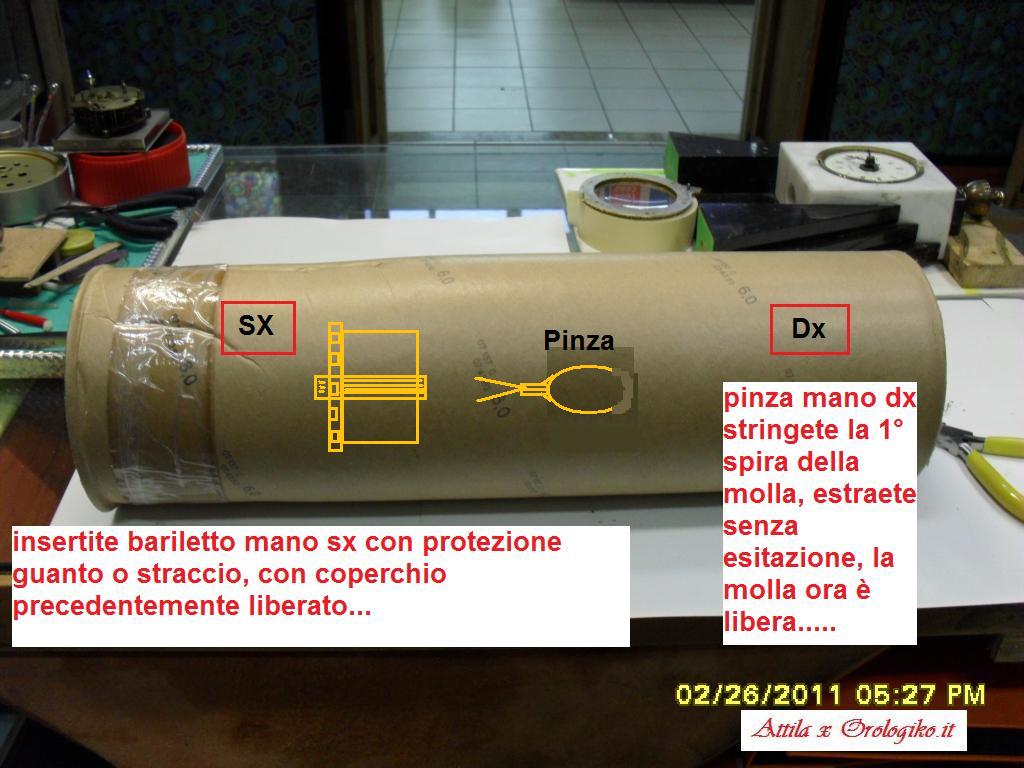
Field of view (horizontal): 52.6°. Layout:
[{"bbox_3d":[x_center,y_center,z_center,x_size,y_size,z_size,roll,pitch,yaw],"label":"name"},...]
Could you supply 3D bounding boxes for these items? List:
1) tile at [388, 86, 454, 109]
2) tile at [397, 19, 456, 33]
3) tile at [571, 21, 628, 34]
[{"bbox_3d":[-0.397,-1.201,4.356,0.307,0.010,0.307,0,32,-3],"label":"tile"},{"bbox_3d":[-0.442,-1.840,5.339,0.304,0.010,0.304,0,32,-3],"label":"tile"},{"bbox_3d":[0.470,-1.844,5.380,0.304,0.010,0.304,0,32,-3],"label":"tile"}]

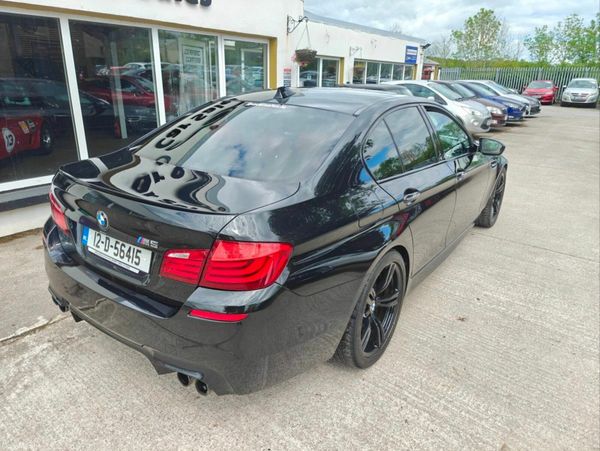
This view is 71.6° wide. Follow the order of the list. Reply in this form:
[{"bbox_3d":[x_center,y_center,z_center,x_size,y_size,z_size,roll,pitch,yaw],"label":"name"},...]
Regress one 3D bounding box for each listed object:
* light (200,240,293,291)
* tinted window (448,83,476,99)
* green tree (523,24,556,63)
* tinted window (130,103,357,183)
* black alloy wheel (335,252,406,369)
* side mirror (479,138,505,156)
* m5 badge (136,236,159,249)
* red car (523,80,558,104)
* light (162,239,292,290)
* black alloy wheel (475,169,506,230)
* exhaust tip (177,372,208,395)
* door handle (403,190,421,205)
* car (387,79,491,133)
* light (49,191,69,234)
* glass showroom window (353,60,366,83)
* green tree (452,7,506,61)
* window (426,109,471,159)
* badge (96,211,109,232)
[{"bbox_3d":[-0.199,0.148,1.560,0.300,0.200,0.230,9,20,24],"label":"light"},{"bbox_3d":[5.798,-4.755,14.661,0.820,0.140,1.350,45,36,16],"label":"tinted window"},{"bbox_3d":[24.374,-17.083,43.167,3.300,6.810,3.300,12,22,25],"label":"green tree"},{"bbox_3d":[-0.291,-0.561,2.481,1.250,0.130,0.860,14,44,32],"label":"tinted window"},{"bbox_3d":[0.347,0.434,2.371,0.295,0.685,0.685,13,22,33],"label":"black alloy wheel"},{"bbox_3d":[1.705,-0.694,3.697,0.230,0.140,0.160,13,22,33],"label":"side mirror"},{"bbox_3d":[-0.615,0.070,1.681,0.135,0.034,0.010,13,13,30],"label":"m5 badge"},{"bbox_3d":[16.050,-8.930,27.900,1.770,1.450,4.250,13,23,29],"label":"red car"},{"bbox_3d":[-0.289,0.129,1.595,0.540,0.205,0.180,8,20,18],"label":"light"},{"bbox_3d":[2.082,-0.315,4.654,0.270,0.690,0.690,15,23,35],"label":"black alloy wheel"},{"bbox_3d":[-0.413,0.641,1.762,0.200,0.095,0.120,14,23,32],"label":"exhaust tip"},{"bbox_3d":[0.636,-0.180,2.366,0.060,0.060,0.230,13,22,33],"label":"door handle"},{"bbox_3d":[4.130,-3.768,13.134,3.680,1.500,1.670,14,23,32],"label":"car"},{"bbox_3d":[-1.303,-0.116,2.265,0.180,0.205,0.540,-14,24,-37],"label":"light"},{"bbox_3d":[1.573,-3.598,11.130,0.060,1.550,0.750,14,23,32],"label":"glass showroom window"},{"bbox_3d":[15.656,-15.411,37.301,4.376,7.259,4.606,9,21,20],"label":"green tree"},{"bbox_3d":[1.182,-0.755,3.293,0.050,0.440,0.820,-17,4,39],"label":"window"},{"bbox_3d":[-0.865,-0.017,1.825,0.084,0.084,0.014,14,13,32],"label":"badge"}]

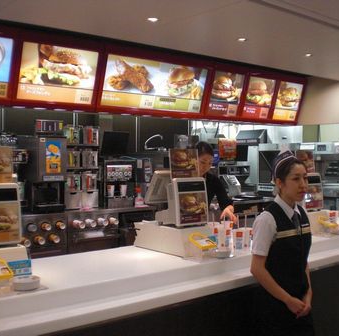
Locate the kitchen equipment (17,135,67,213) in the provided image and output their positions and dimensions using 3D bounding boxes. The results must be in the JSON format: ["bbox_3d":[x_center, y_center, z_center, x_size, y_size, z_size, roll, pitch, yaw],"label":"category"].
[{"bbox_3d":[-1.520,0.082,5.905,0.353,0.878,0.520,-1,2,-40],"label":"kitchen equipment"}]

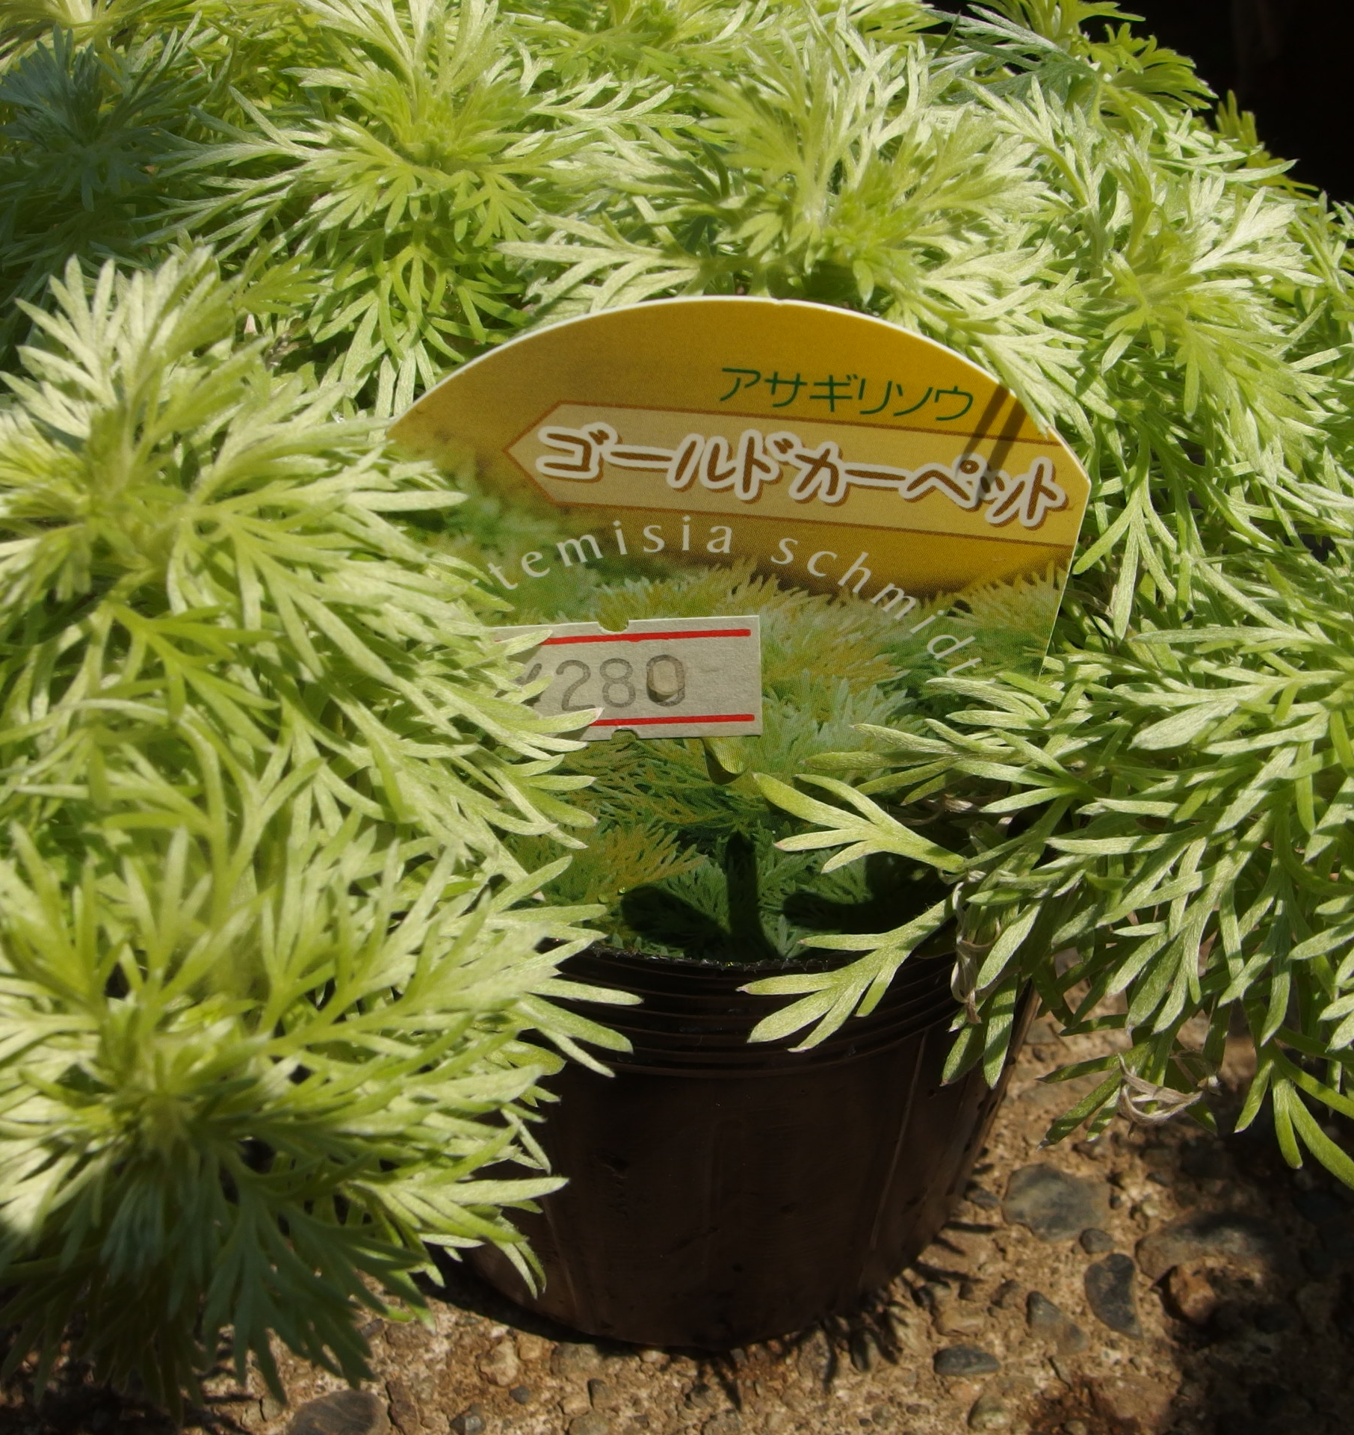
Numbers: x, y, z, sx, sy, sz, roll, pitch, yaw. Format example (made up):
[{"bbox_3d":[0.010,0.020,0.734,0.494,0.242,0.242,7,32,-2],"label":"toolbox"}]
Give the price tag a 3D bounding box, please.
[{"bbox_3d":[-0.004,-0.003,0.151,0.022,0.012,0.001,-2,41,1],"label":"price tag"}]

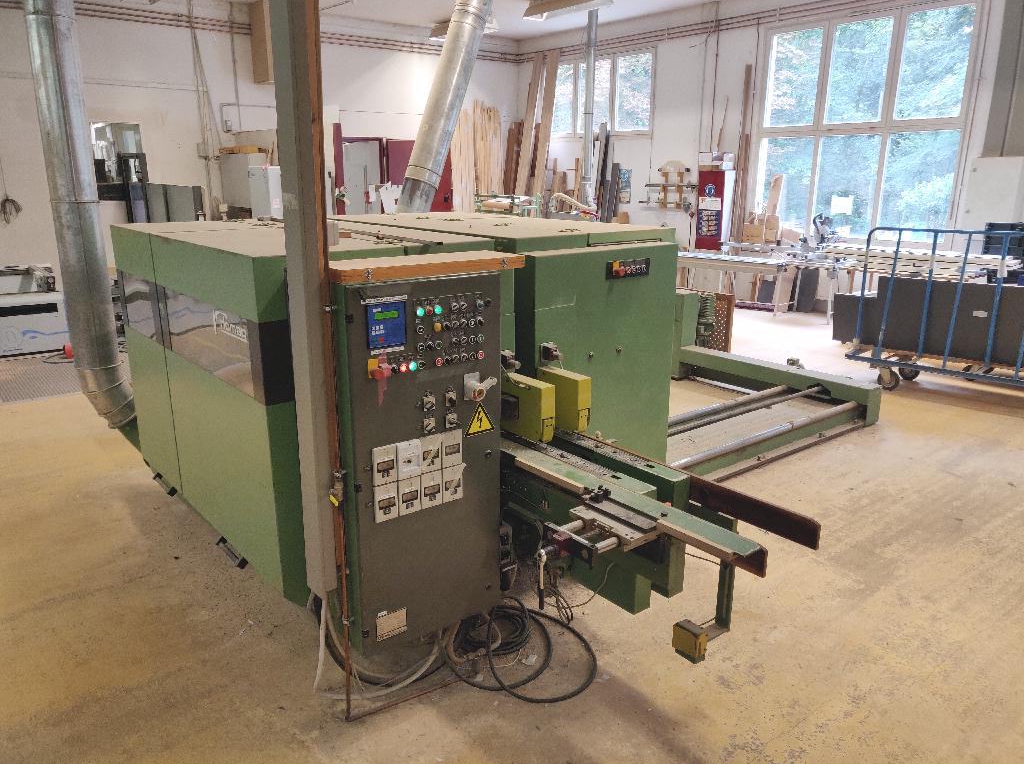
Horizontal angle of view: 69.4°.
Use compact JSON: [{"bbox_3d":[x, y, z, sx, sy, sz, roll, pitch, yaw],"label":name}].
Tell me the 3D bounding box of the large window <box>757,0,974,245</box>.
[{"bbox_3d":[4.727,-3.504,10.343,0.150,2.920,2.850,-14,20,-43],"label":"large window"}]

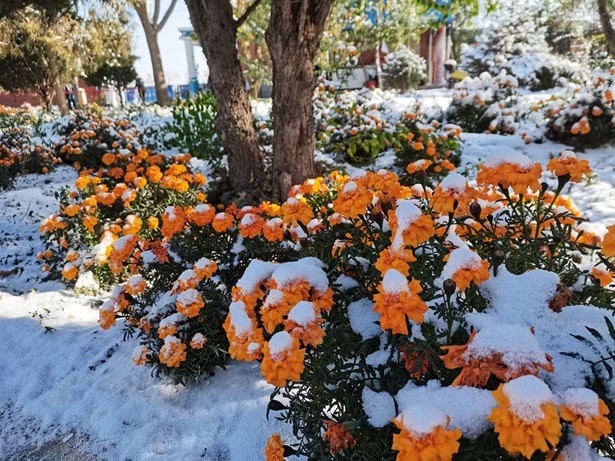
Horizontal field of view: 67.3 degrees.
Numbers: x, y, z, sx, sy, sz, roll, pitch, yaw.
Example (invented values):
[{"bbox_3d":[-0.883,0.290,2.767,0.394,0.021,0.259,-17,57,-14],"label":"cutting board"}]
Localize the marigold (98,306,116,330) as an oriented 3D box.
[{"bbox_3d":[-0.520,0.229,1.200,0.050,0.055,0.055,-1,17,0],"label":"marigold"}]

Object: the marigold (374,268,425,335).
[{"bbox_3d":[0.116,0.090,0.580,0.066,0.071,0.060,2,18,12],"label":"marigold"}]

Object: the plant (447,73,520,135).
[{"bbox_3d":[1.705,-1.247,4.500,0.680,0.550,0.600,5,18,20],"label":"plant"}]

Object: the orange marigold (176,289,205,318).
[{"bbox_3d":[-0.271,0.169,1.070,0.063,0.058,0.063,-1,17,0],"label":"orange marigold"}]

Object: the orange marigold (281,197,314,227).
[{"bbox_3d":[-0.019,-0.035,0.860,0.061,0.049,0.057,-2,17,-1],"label":"orange marigold"}]

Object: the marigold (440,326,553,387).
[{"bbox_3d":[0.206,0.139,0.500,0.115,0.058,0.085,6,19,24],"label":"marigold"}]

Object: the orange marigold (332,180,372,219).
[{"bbox_3d":[0.075,-0.052,0.770,0.065,0.056,0.059,0,17,6],"label":"orange marigold"}]

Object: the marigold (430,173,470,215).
[{"bbox_3d":[0.241,-0.062,0.780,0.066,0.062,0.066,-1,17,0],"label":"marigold"}]

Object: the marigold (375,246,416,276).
[{"bbox_3d":[0.120,0.045,0.630,0.056,0.041,0.051,2,17,11],"label":"marigold"}]

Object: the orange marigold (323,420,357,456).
[{"bbox_3d":[0.040,0.261,0.580,0.041,0.040,0.038,-1,17,4],"label":"orange marigold"}]

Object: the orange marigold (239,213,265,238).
[{"bbox_3d":[-0.145,-0.013,1.200,0.064,0.058,0.064,-1,17,0],"label":"orange marigold"}]

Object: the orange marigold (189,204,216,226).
[{"bbox_3d":[-0.273,-0.039,1.200,0.067,0.054,0.067,-1,17,0],"label":"orange marigold"}]

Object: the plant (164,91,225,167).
[{"bbox_3d":[-0.832,-0.751,3.400,0.480,0.530,0.450,-6,18,-12],"label":"plant"}]

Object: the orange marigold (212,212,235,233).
[{"bbox_3d":[-0.226,-0.021,1.240,0.058,0.050,0.058,-1,17,0],"label":"orange marigold"}]

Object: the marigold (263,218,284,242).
[{"bbox_3d":[-0.090,0.000,1.220,0.056,0.055,0.056,-1,17,0],"label":"marigold"}]

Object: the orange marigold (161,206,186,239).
[{"bbox_3d":[-0.299,-0.018,1.030,0.056,0.063,0.052,-7,18,-16],"label":"orange marigold"}]

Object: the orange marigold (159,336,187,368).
[{"bbox_3d":[-0.281,0.254,0.960,0.057,0.059,0.052,-8,18,-18],"label":"orange marigold"}]

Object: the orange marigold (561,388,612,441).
[{"bbox_3d":[0.295,0.195,0.490,0.051,0.049,0.047,10,21,34],"label":"orange marigold"}]

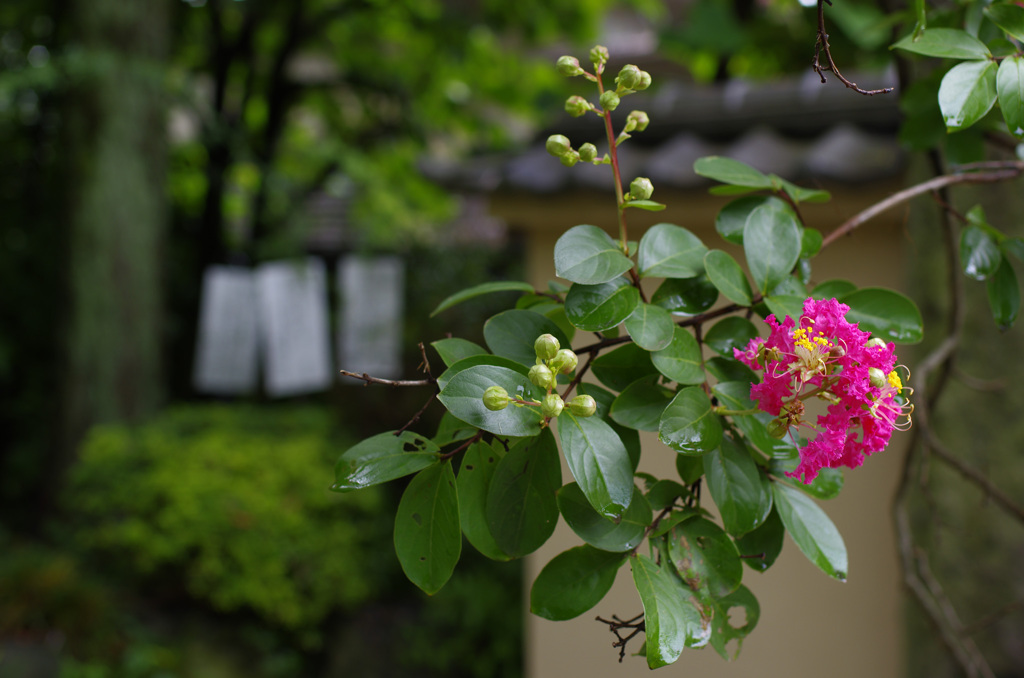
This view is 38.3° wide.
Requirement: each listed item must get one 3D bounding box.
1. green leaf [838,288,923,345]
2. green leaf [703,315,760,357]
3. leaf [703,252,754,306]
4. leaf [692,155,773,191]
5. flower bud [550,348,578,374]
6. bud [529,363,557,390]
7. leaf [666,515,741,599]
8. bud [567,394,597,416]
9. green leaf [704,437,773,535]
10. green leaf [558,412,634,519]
[{"bbox_3d":[0.152,-0.010,0.620,0.042,0.025,0.006,17,-25,17],"label":"green leaf"},{"bbox_3d":[0.091,-0.001,0.610,0.025,0.020,0.006,-3,-30,34],"label":"green leaf"},{"bbox_3d":[0.098,-0.028,0.669,0.031,0.019,0.007,49,2,30],"label":"leaf"},{"bbox_3d":[0.090,-0.067,0.600,0.037,0.016,0.005,12,-49,-24],"label":"leaf"},{"bbox_3d":[0.020,0.009,0.560,0.010,0.009,0.009,-24,-11,27],"label":"flower bud"},{"bbox_3d":[0.013,0.016,0.644,0.011,0.011,0.012,2,6,17],"label":"bud"},{"bbox_3d":[0.085,0.096,0.647,0.031,0.039,0.008,-28,-11,-23],"label":"leaf"},{"bbox_3d":[0.026,0.024,0.535,0.011,0.008,0.008,2,1,21],"label":"bud"},{"bbox_3d":[0.083,0.054,0.547,0.023,0.040,0.010,-6,-22,-6],"label":"green leaf"},{"bbox_3d":[0.035,0.052,0.615,0.025,0.051,0.010,-20,-25,-20],"label":"green leaf"}]

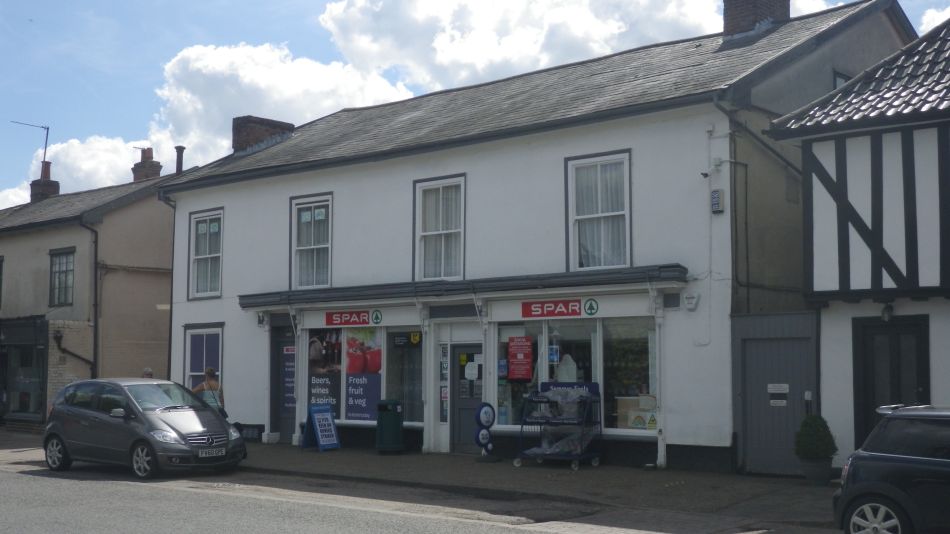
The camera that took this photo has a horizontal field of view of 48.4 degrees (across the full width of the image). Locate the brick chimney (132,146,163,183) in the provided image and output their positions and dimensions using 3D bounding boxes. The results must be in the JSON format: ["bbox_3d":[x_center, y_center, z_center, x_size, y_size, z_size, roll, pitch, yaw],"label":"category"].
[{"bbox_3d":[-9.420,-2.944,30.380,0.660,1.060,0.620,-5,-8,41],"label":"brick chimney"}]

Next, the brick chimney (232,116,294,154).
[{"bbox_3d":[-5.844,-3.516,29.387,0.700,1.100,1.600,-5,-7,38],"label":"brick chimney"}]

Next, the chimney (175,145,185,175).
[{"bbox_3d":[-8.136,-2.946,29.126,0.280,0.860,0.280,-5,-8,41],"label":"chimney"}]

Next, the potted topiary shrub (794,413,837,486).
[{"bbox_3d":[4.988,2.627,15.452,0.640,1.040,0.640,-5,-7,38],"label":"potted topiary shrub"}]

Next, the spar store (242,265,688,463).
[{"bbox_3d":[-0.557,2.003,20.951,10.850,3.300,1.600,-5,-7,38],"label":"spar store"}]

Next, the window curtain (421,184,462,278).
[{"bbox_3d":[-0.654,-0.677,21.132,1.010,1.850,0.130,-5,-7,38],"label":"window curtain"}]

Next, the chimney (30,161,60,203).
[{"bbox_3d":[-13.926,-2.756,34.298,0.740,1.320,0.600,-5,-8,41],"label":"chimney"}]

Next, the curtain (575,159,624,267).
[{"bbox_3d":[2.256,-0.916,18.891,1.010,1.910,0.130,-5,-7,38],"label":"curtain"}]

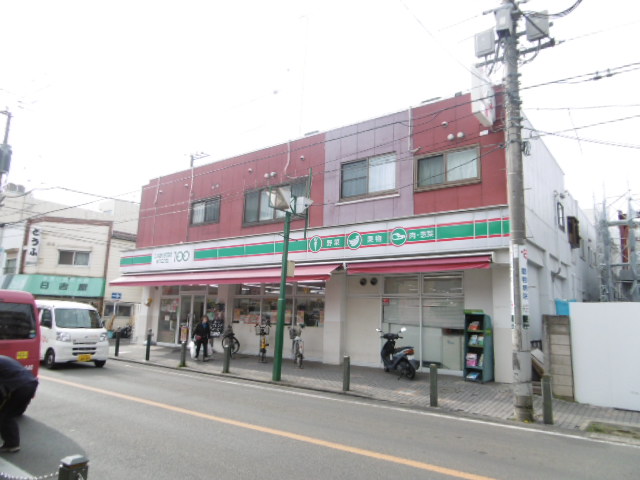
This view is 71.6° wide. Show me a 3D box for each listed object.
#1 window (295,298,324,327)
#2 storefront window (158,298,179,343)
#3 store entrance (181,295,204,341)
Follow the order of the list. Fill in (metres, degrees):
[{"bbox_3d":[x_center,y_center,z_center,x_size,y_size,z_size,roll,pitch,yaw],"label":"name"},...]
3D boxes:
[{"bbox_3d":[-0.415,2.628,16.233,1.450,1.020,0.100,-6,-12,37],"label":"window"},{"bbox_3d":[-6.589,3.460,19.108,1.333,1.875,0.100,-6,-12,36],"label":"storefront window"},{"bbox_3d":[-5.948,3.740,20.548,1.800,2.250,0.150,-6,-12,37],"label":"store entrance"}]

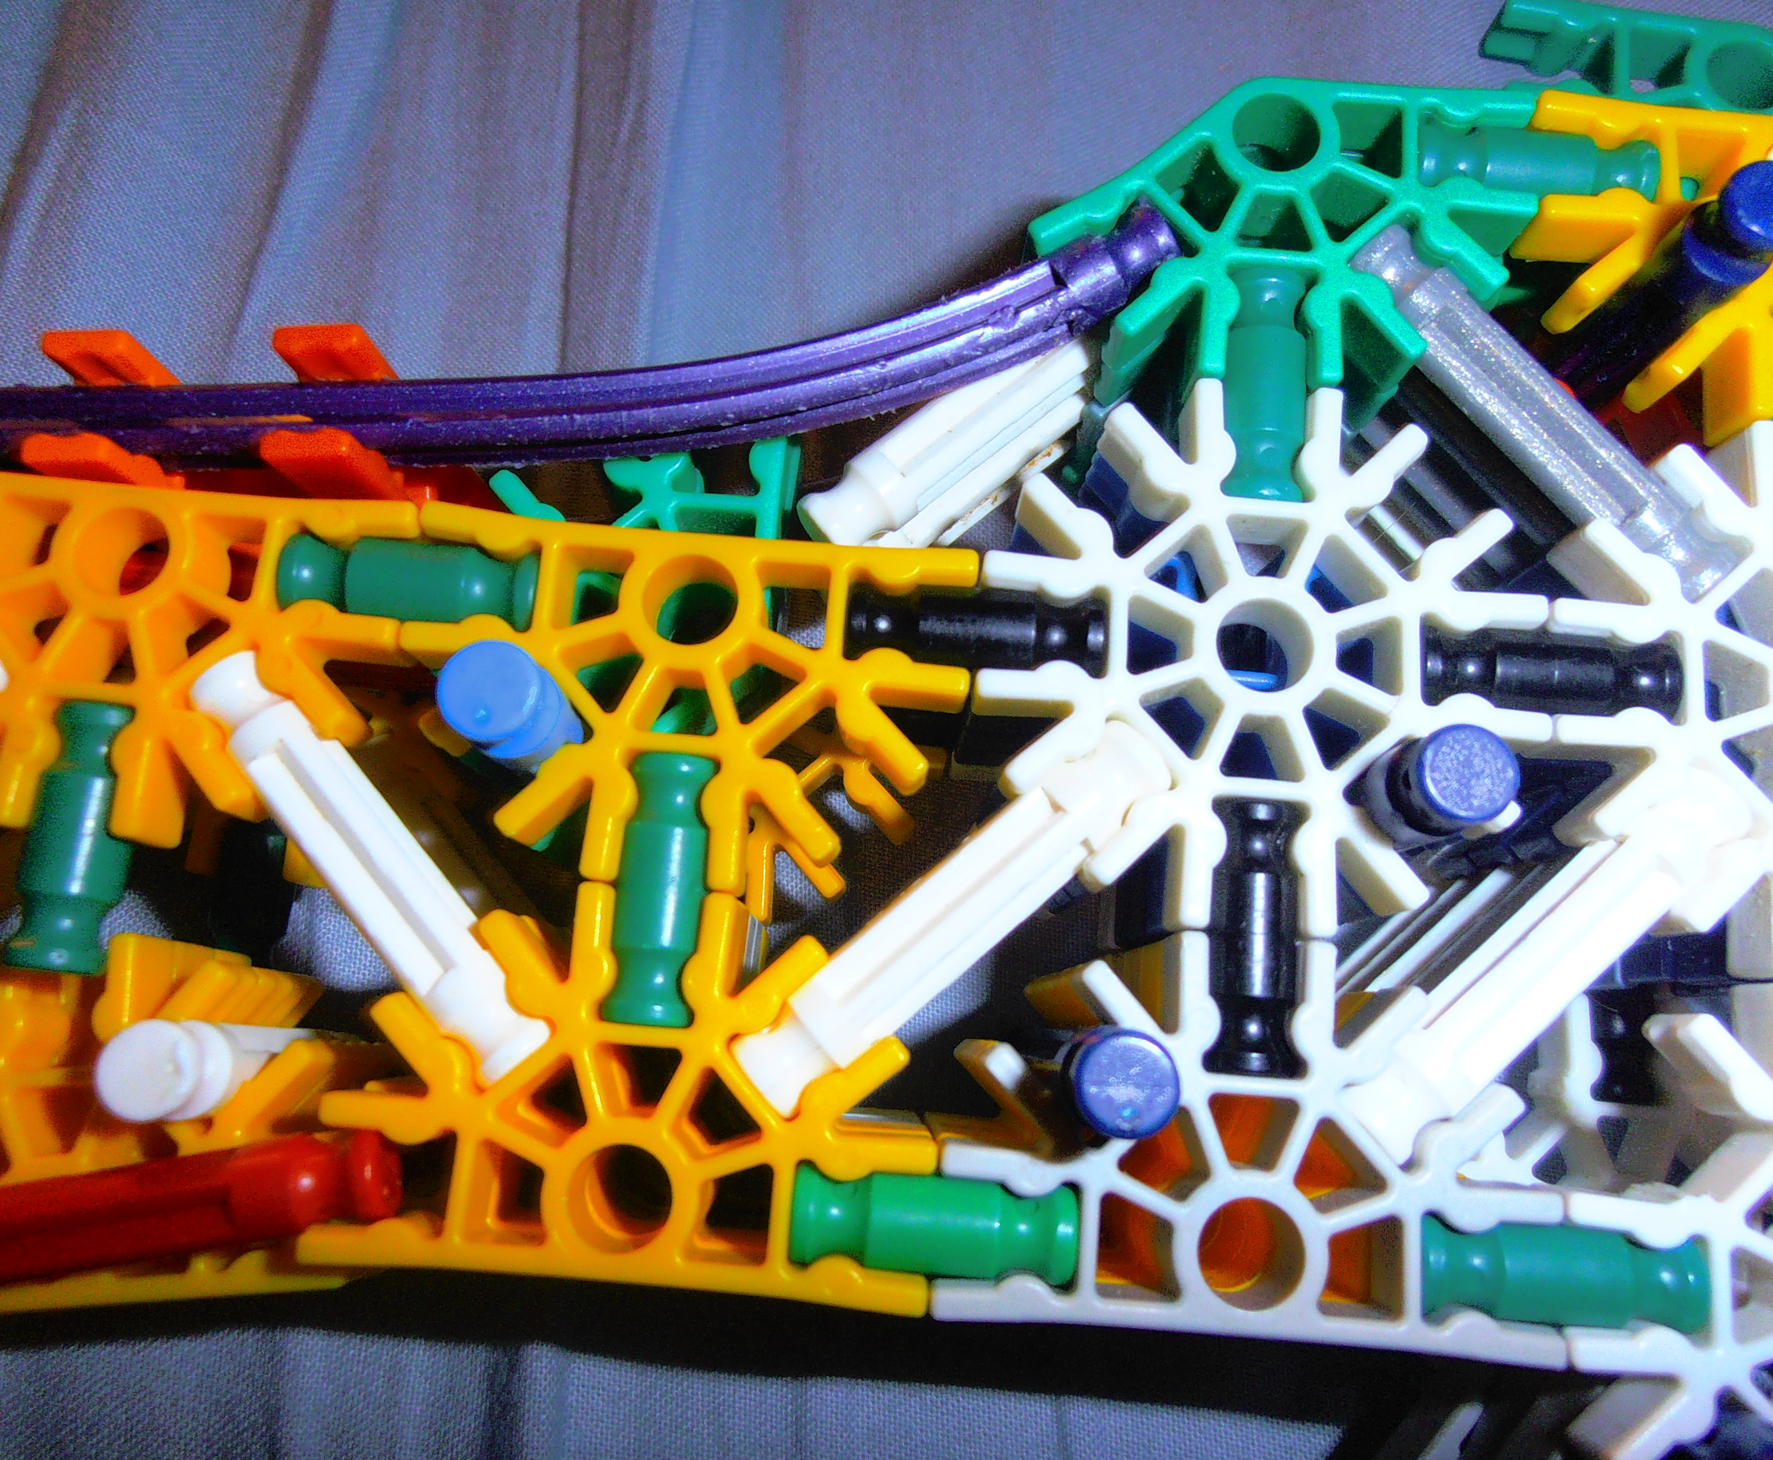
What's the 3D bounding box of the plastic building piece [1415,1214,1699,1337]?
[{"bbox_3d":[0.040,0.033,0.083,0.017,0.006,0.006,5,78,1],"label":"plastic building piece"}]

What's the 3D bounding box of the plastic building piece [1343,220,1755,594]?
[{"bbox_3d":[0.045,-0.022,0.094,0.006,0.006,0.032,-40,81,-8],"label":"plastic building piece"}]

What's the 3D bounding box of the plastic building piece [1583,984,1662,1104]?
[{"bbox_3d":[0.060,0.021,0.110,0.006,0.006,0.017,5,78,1],"label":"plastic building piece"}]

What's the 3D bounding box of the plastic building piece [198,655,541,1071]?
[{"bbox_3d":[-0.033,0.009,0.087,0.006,0.006,0.033,-40,81,-8],"label":"plastic building piece"}]

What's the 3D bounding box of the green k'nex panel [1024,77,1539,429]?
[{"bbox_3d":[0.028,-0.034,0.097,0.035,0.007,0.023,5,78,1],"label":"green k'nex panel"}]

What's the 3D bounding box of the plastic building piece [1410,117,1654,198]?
[{"bbox_3d":[0.046,-0.040,0.098,0.017,0.006,0.006,5,78,1],"label":"plastic building piece"}]

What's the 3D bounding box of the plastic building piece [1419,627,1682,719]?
[{"bbox_3d":[0.043,-0.003,0.090,0.017,0.006,0.006,5,78,1],"label":"plastic building piece"}]

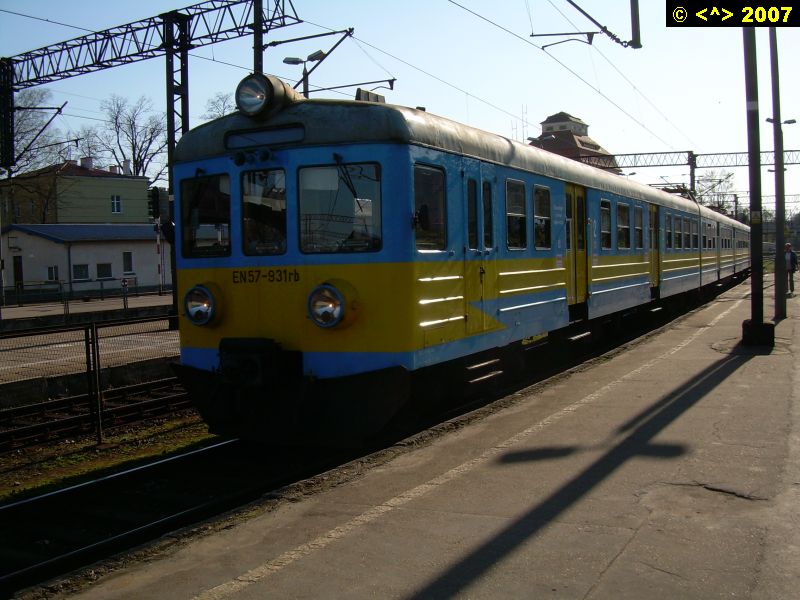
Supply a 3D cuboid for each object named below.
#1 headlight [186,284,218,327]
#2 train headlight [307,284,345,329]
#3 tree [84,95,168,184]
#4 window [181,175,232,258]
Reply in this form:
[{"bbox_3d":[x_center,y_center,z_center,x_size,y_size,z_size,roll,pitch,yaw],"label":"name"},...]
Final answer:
[{"bbox_3d":[-2.045,0.054,9.169,0.430,0.430,0.180,0,3,27],"label":"headlight"},{"bbox_3d":[-0.690,0.055,8.478,0.430,0.430,0.180,0,3,27],"label":"train headlight"},{"bbox_3d":[-24.032,-9.427,79.160,8.200,17.233,8.000,-2,3,-17],"label":"tree"},{"bbox_3d":[-2.056,-0.873,9.268,0.803,0.862,0.060,0,3,38],"label":"window"}]

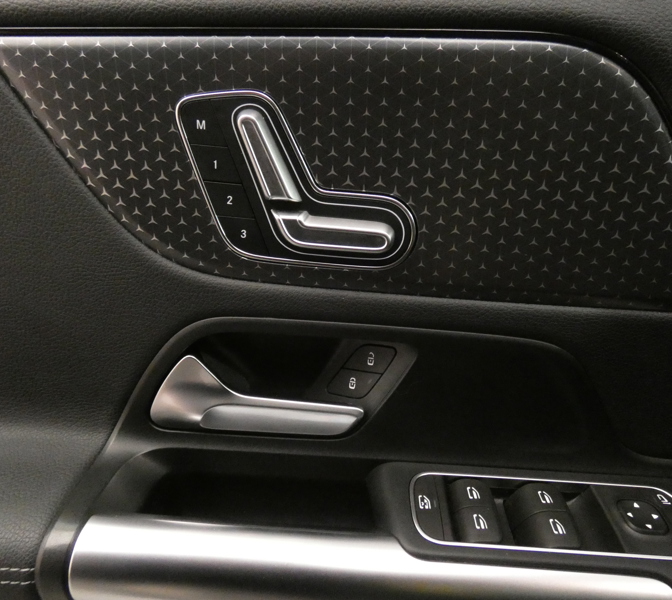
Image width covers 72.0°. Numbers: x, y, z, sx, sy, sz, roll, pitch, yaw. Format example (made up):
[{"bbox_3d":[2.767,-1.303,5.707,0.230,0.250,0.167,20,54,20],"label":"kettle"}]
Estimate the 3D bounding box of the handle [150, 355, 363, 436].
[{"bbox_3d":[-0.044,0.054,0.262,0.115,0.040,0.030,2,21,3],"label":"handle"}]

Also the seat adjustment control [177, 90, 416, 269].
[{"bbox_3d":[-0.019,-0.057,0.232,0.123,0.087,0.020,2,21,3],"label":"seat adjustment control"}]

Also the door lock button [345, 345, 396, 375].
[{"bbox_3d":[0.019,0.033,0.260,0.031,0.015,0.006,6,22,13],"label":"door lock button"}]

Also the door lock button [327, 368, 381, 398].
[{"bbox_3d":[0.010,0.048,0.266,0.031,0.015,0.006,6,22,13],"label":"door lock button"}]

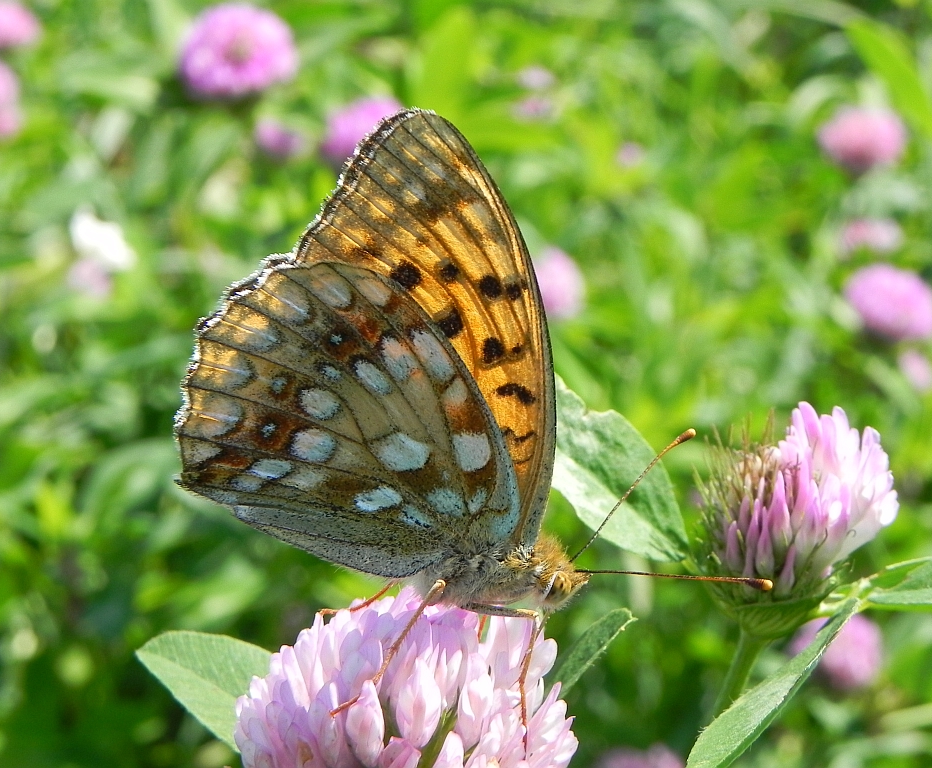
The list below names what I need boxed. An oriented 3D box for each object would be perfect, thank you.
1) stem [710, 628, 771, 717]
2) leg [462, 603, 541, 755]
[{"bbox_3d":[0.020,0.022,0.166,0.002,0.008,0.002,26,13,0],"label":"stem"},{"bbox_3d":[0.002,0.020,0.152,0.005,0.010,0.003,9,15,29],"label":"leg"}]

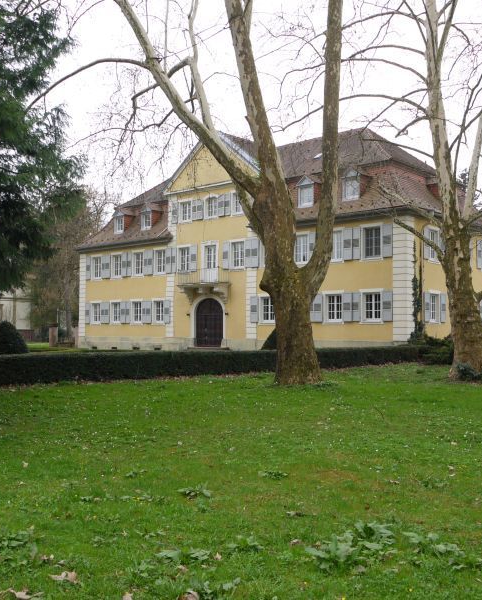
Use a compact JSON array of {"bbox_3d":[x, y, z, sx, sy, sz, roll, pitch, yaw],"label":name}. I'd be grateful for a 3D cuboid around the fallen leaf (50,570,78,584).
[{"bbox_3d":[-1.115,1.743,4.936,0.175,0.045,0.140,1,-3,0],"label":"fallen leaf"}]

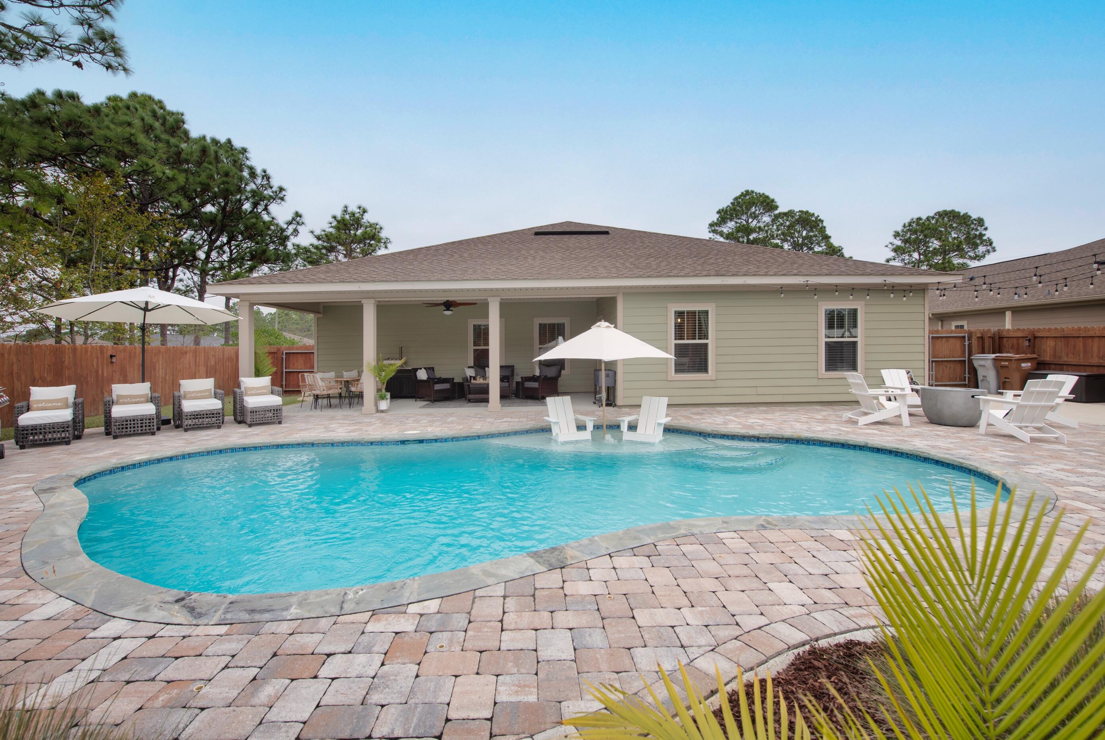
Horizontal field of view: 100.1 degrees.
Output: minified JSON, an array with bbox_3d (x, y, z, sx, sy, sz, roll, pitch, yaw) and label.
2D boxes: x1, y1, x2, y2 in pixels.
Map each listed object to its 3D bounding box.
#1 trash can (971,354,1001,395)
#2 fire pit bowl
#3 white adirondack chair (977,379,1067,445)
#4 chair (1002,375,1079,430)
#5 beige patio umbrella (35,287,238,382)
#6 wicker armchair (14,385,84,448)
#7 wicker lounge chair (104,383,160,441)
[{"bbox_3d":[11.900,0.095,12.550,0.750,1.070,0.660,-1,2,-23],"label":"trash can"},{"bbox_3d":[6.660,0.610,7.660,0.860,0.580,0.860,-1,2,0],"label":"fire pit bowl"},{"bbox_3d":[7.203,0.592,7.106,0.730,0.922,0.923,0,2,6],"label":"white adirondack chair"},{"bbox_3d":[8.522,0.538,8.080,0.923,0.922,0.730,0,2,7],"label":"chair"},{"bbox_3d":[-8.120,-0.267,9.297,3.030,2.779,3.030,0,2,0],"label":"beige patio umbrella"},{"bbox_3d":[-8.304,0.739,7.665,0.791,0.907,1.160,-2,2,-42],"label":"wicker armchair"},{"bbox_3d":[-7.120,0.655,7.850,0.740,0.840,0.920,-2,3,-42],"label":"wicker lounge chair"}]

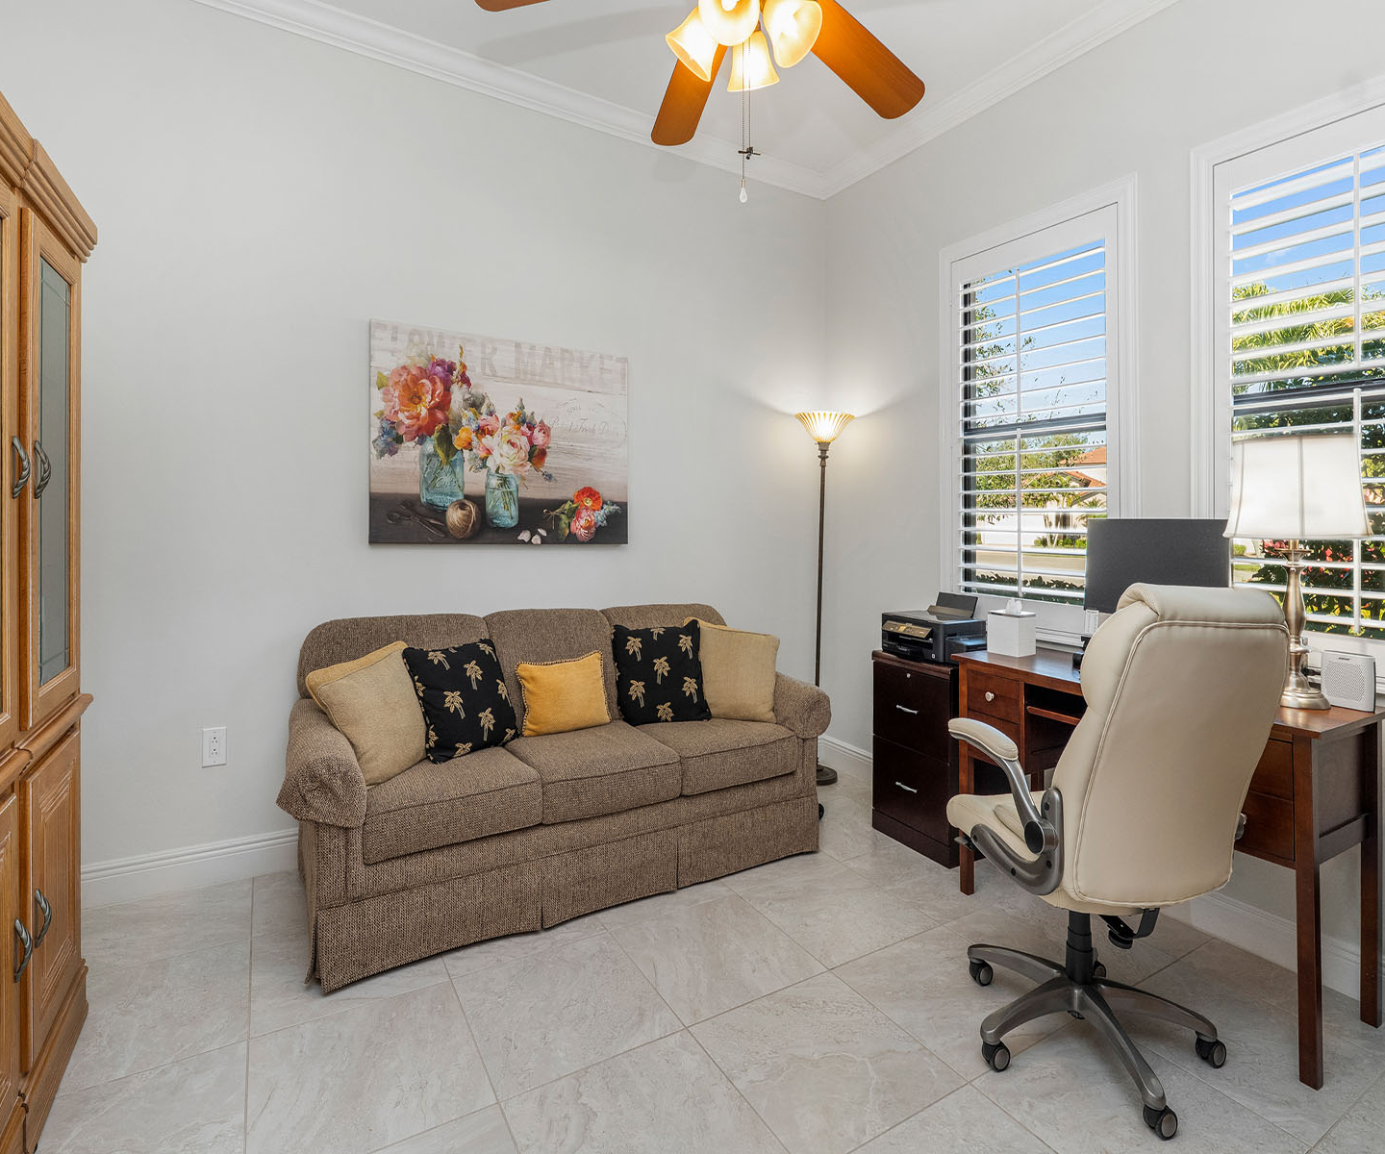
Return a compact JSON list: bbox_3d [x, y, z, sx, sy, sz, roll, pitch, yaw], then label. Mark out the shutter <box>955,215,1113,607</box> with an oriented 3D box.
[{"bbox_3d":[1.300,-0.570,2.617,0.046,1.507,0.665,-1,3,-31],"label":"shutter"}]

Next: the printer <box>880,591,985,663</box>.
[{"bbox_3d":[1.015,0.206,2.720,0.294,0.227,0.366,-1,3,-31],"label":"printer"}]

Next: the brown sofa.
[{"bbox_3d":[-0.439,0.602,2.494,1.879,0.913,0.742,-1,3,-31],"label":"brown sofa"}]

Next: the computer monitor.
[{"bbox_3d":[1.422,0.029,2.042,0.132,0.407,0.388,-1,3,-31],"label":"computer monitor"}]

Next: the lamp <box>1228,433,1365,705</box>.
[{"bbox_3d":[1.603,-0.019,1.787,0.299,0.717,0.291,-1,3,-31],"label":"lamp"}]

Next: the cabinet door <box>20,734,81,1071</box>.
[{"bbox_3d":[-1.489,0.715,1.568,0.026,0.620,0.448,-1,3,-31],"label":"cabinet door"}]

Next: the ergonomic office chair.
[{"bbox_3d":[0.988,0.570,1.668,0.640,1.130,0.660,0,3,-12],"label":"ergonomic office chair"}]

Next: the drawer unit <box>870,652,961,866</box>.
[{"bbox_3d":[1.014,0.693,2.736,0.371,0.745,0.425,-1,3,-31],"label":"drawer unit"}]

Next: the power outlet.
[{"bbox_3d":[-1.623,0.580,2.288,0.073,0.126,0.010,-1,3,-31],"label":"power outlet"}]

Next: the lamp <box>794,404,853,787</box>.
[{"bbox_3d":[0.639,0.087,3.366,0.288,1.841,0.281,1,3,0],"label":"lamp"}]

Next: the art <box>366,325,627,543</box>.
[{"bbox_3d":[-0.749,-0.547,2.764,1.044,0.840,0.036,-1,3,-31],"label":"art"}]

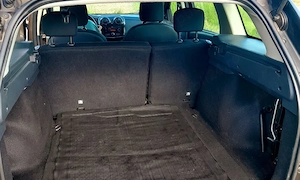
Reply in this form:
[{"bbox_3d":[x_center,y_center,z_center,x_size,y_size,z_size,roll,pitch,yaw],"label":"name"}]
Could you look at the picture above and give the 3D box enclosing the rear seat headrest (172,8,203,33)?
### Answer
[{"bbox_3d":[0.276,-0.490,2.200,0.225,0.160,0.105,-4,28,-11],"label":"rear seat headrest"}]

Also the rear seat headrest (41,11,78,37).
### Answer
[{"bbox_3d":[-0.583,-0.423,2.028,0.225,0.160,0.105,-4,28,-11],"label":"rear seat headrest"}]

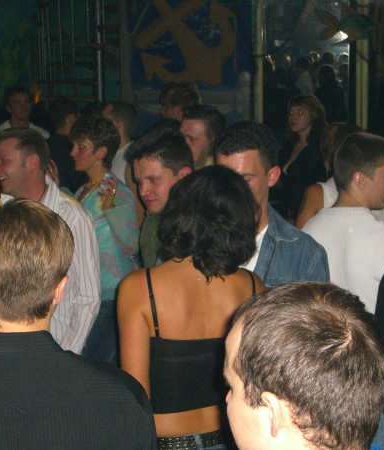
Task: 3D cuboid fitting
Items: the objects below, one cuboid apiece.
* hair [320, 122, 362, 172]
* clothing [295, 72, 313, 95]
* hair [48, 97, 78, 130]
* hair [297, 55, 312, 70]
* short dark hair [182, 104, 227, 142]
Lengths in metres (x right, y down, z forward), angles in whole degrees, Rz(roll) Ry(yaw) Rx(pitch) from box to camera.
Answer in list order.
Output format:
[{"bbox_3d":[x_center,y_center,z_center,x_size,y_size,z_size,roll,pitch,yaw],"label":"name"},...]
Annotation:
[{"bbox_3d":[0.581,-0.286,4.400,0.190,0.200,0.210,-2,10,-8],"label":"hair"},{"bbox_3d":[1.060,-1.231,11.200,0.270,0.520,0.420,-6,11,-28],"label":"clothing"},{"bbox_3d":[-0.692,-0.600,6.400,0.165,0.185,0.190,7,12,36],"label":"hair"},{"bbox_3d":[1.069,-1.544,11.200,0.185,0.165,0.160,-6,11,-28],"label":"hair"},{"bbox_3d":[0.052,-0.388,4.550,0.190,0.165,0.165,-8,12,-38],"label":"short dark hair"}]

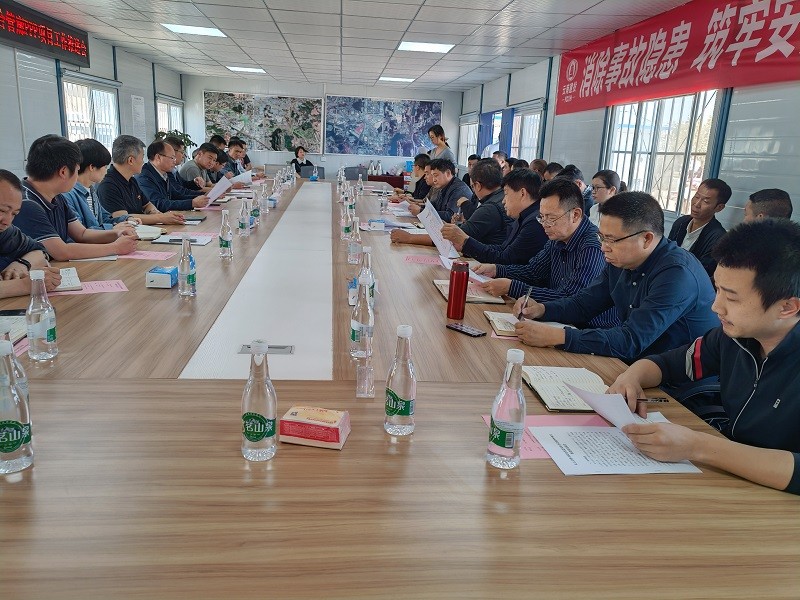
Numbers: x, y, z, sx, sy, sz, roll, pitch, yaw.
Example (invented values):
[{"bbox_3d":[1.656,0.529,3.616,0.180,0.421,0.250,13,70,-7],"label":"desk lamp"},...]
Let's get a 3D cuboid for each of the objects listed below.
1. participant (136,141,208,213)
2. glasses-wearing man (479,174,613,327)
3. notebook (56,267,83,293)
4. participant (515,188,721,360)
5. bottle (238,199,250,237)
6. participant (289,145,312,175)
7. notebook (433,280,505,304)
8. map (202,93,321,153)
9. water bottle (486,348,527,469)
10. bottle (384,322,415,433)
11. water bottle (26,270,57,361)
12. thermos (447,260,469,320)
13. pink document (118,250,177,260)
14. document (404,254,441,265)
[{"bbox_3d":[-1.934,-0.666,5.183,0.680,1.290,0.560,4,14,3],"label":"participant"},{"bbox_3d":[0.690,0.124,2.666,0.760,1.250,0.520,0,15,-12],"label":"glasses-wearing man"},{"bbox_3d":[-1.416,-0.078,2.499,0.220,0.022,0.350,-5,16,-30],"label":"notebook"},{"bbox_3d":[0.673,0.276,2.025,0.660,1.270,0.560,1,14,-7],"label":"participant"},{"bbox_3d":[-0.971,-0.519,3.889,0.066,0.232,0.066,1,14,-7],"label":"bottle"},{"bbox_3d":[-1.540,-1.794,9.813,0.450,1.200,0.650,1,15,-9],"label":"participant"},{"bbox_3d":[0.284,-0.032,2.661,0.240,0.018,0.370,1,14,-7],"label":"notebook"},{"bbox_3d":[-2.618,-3.397,12.040,2.230,1.072,0.040,2,14,-6],"label":"map"},{"bbox_3d":[0.220,0.215,1.246,0.068,0.233,0.068,1,14,-6],"label":"water bottle"},{"bbox_3d":[0.005,0.174,1.370,0.069,0.232,0.069,1,14,-7],"label":"bottle"},{"bbox_3d":[-0.973,0.041,1.684,0.068,0.233,0.068,1,14,-6],"label":"water bottle"},{"bbox_3d":[0.213,-0.037,2.293,0.067,0.210,0.067,1,14,-7],"label":"thermos"},{"bbox_3d":[-1.292,-0.226,3.132,0.297,0.003,0.210,2,14,-2],"label":"pink document"},{"bbox_3d":[0.179,-0.217,3.399,0.297,0.004,0.210,3,14,-1],"label":"document"}]

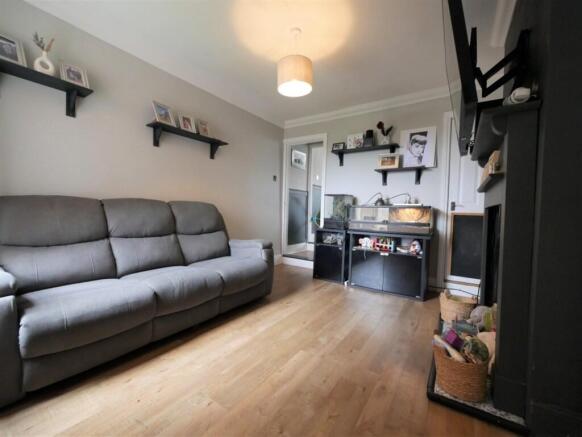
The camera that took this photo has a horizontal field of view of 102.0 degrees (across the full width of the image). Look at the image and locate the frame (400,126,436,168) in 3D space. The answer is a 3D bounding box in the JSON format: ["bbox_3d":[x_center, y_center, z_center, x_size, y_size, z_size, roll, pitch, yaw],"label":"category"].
[{"bbox_3d":[1.608,-0.882,2.994,0.382,0.500,0.034,3,-4,34],"label":"frame"}]

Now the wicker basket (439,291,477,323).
[{"bbox_3d":[1.501,0.790,2.112,0.271,0.245,0.211,3,2,34],"label":"wicker basket"}]

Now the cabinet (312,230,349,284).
[{"bbox_3d":[0.637,0.522,3.443,0.466,0.722,0.392,3,2,34],"label":"cabinet"}]

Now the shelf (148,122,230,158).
[{"bbox_3d":[-1.097,-0.826,2.626,0.206,0.191,0.879,2,2,34],"label":"shelf"}]

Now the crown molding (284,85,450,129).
[{"bbox_3d":[0.907,-1.592,3.485,2.509,0.096,0.098,3,2,34],"label":"crown molding"}]

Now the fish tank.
[{"bbox_3d":[0.682,-0.089,3.408,0.282,0.483,0.337,2,2,34],"label":"fish tank"}]

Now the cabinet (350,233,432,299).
[{"bbox_3d":[1.240,0.546,3.014,0.949,0.731,0.402,3,2,34],"label":"cabinet"}]

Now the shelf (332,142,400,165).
[{"bbox_3d":[1.028,-0.868,3.292,0.884,0.188,0.208,2,2,34],"label":"shelf"}]

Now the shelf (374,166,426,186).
[{"bbox_3d":[1.433,-0.545,3.102,0.603,0.199,0.167,3,2,34],"label":"shelf"}]

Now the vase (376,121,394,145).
[{"bbox_3d":[1.252,-1.129,3.133,0.214,0.350,0.139,2,2,34],"label":"vase"}]

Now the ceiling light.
[{"bbox_3d":[0.051,-1.350,2.006,0.297,0.490,0.297,1,2,0],"label":"ceiling light"}]

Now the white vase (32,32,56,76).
[{"bbox_3d":[-1.732,-1.145,1.659,0.079,0.302,0.107,2,2,34],"label":"white vase"}]

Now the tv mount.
[{"bbox_3d":[1.258,-0.923,1.446,0.238,0.366,0.337,2,2,34],"label":"tv mount"}]

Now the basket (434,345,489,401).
[{"bbox_3d":[0.930,0.826,1.296,0.247,0.199,0.247,3,2,34],"label":"basket"}]

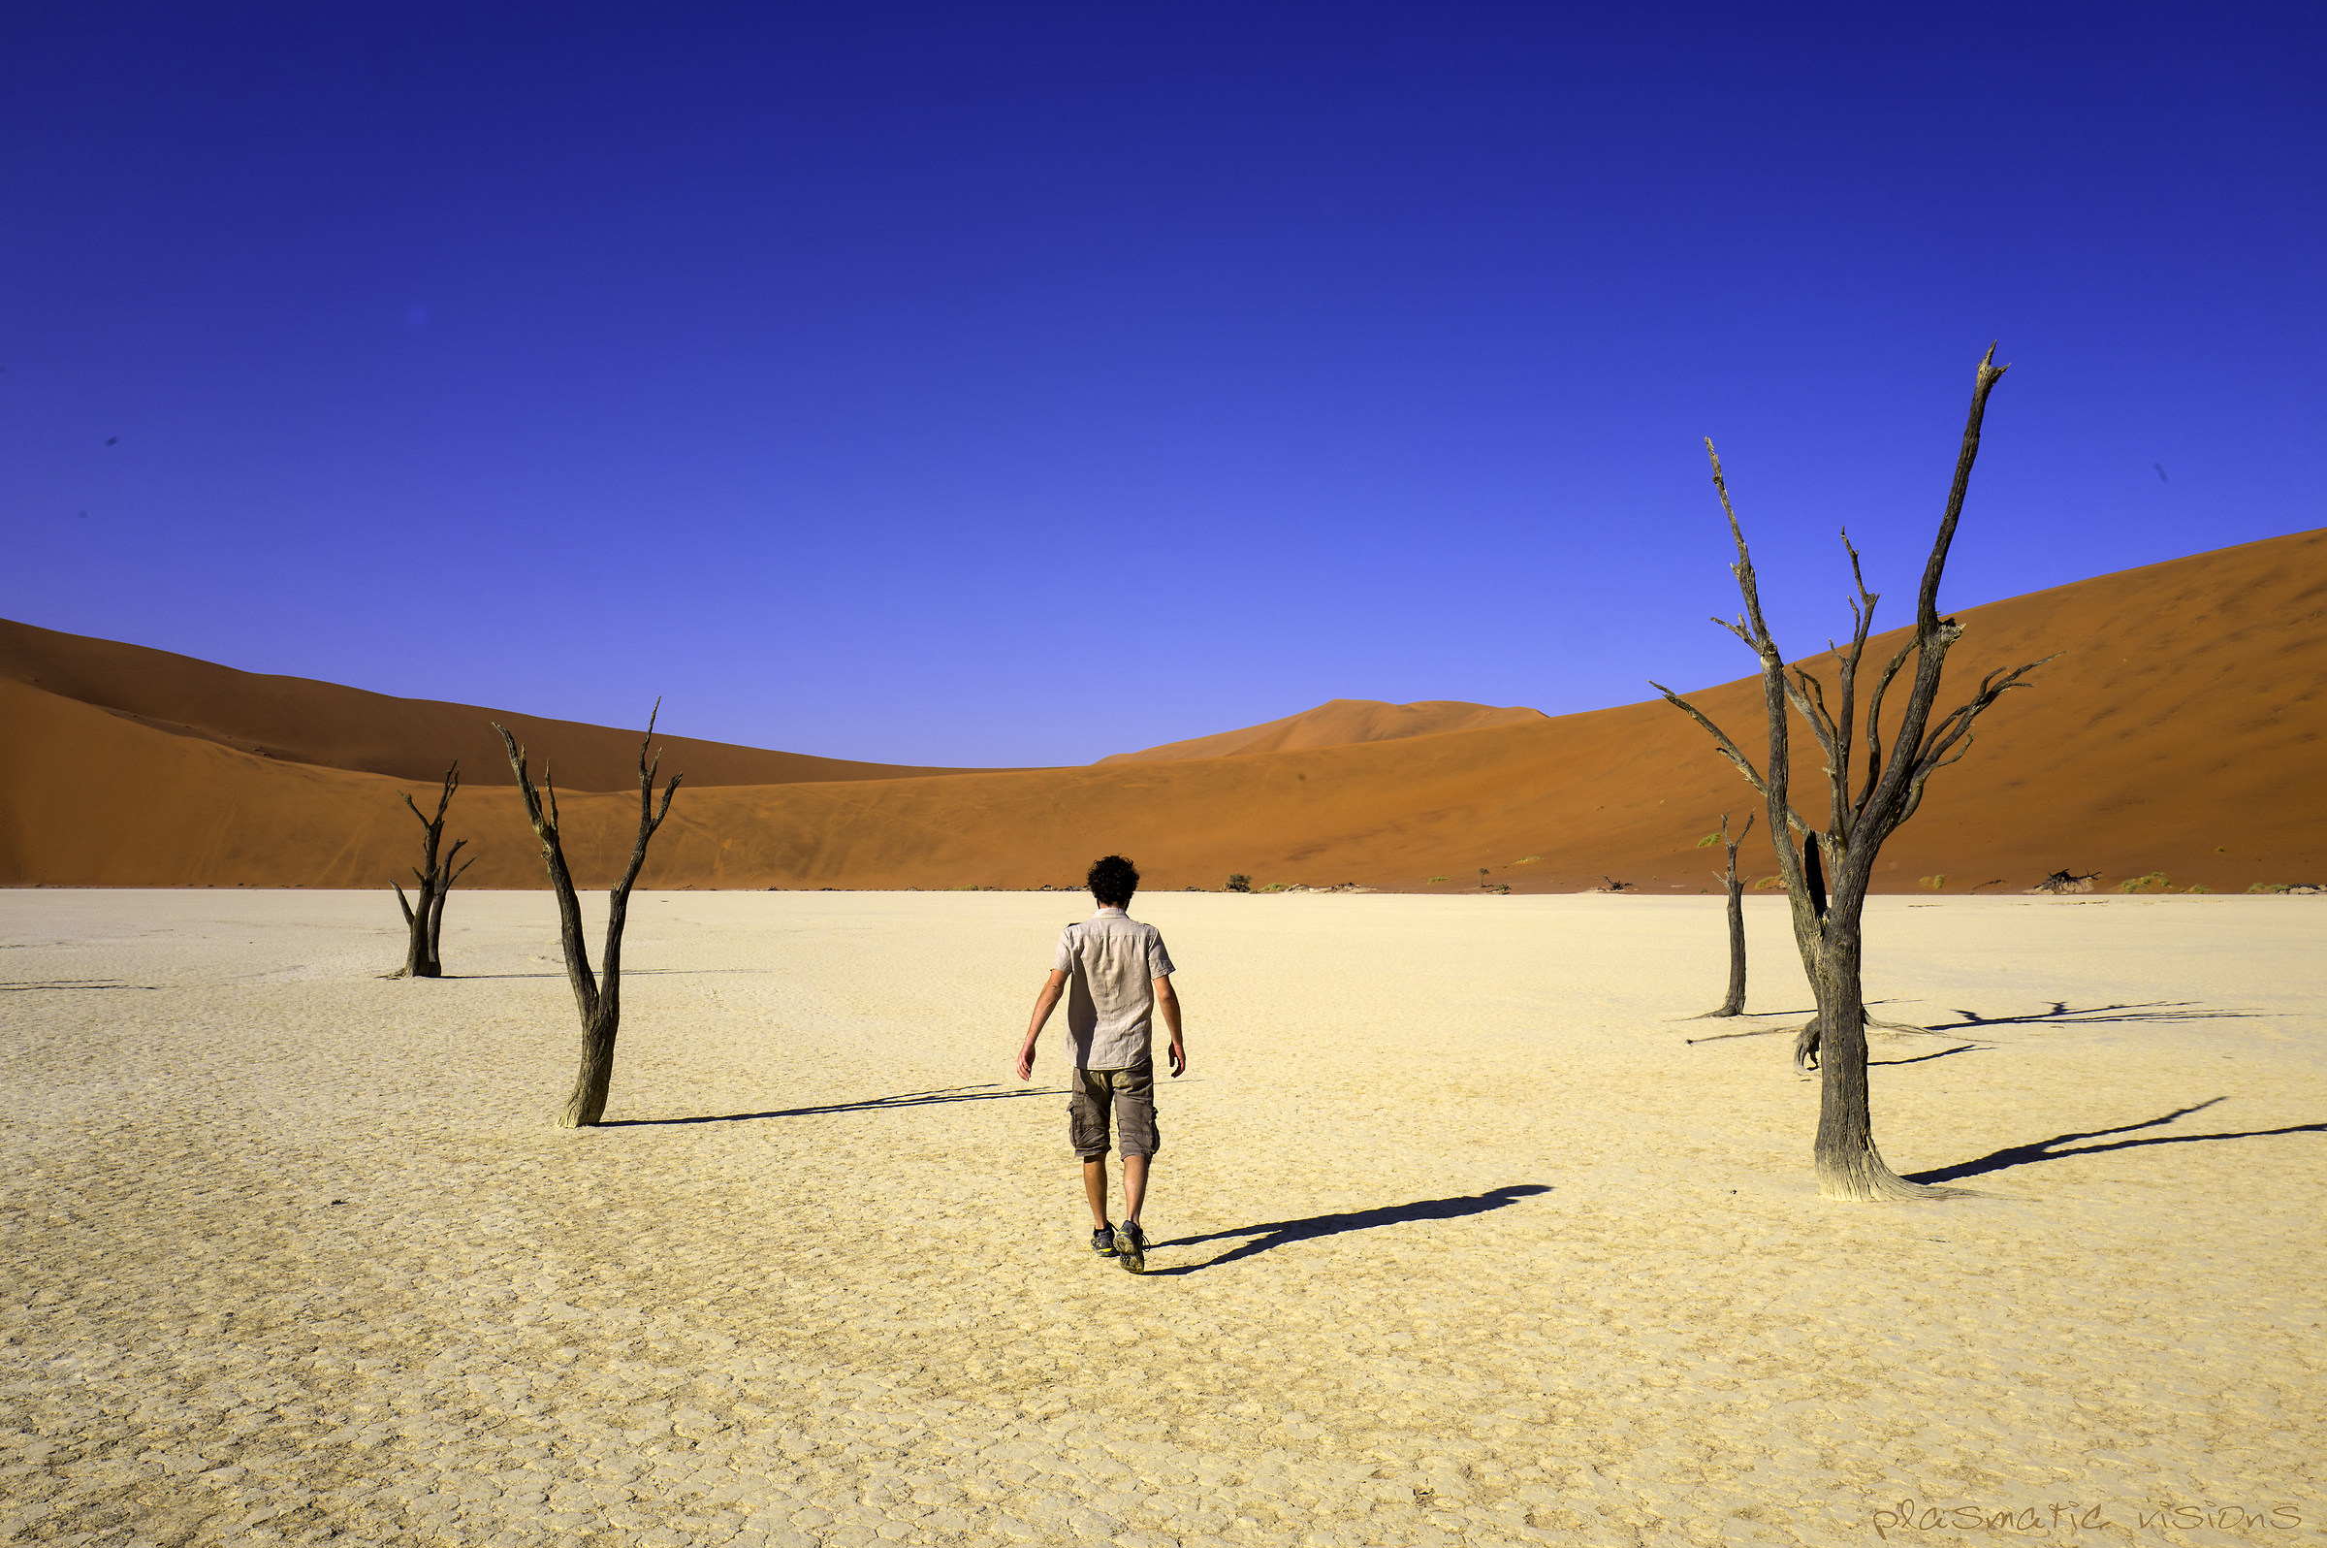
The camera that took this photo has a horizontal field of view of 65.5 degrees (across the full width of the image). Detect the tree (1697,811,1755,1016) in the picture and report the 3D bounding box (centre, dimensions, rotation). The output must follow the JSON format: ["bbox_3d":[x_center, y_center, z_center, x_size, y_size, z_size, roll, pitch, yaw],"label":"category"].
[{"bbox_3d":[6.970,1.706,22.339,0.720,2.500,0.620,0,-3,0],"label":"tree"}]

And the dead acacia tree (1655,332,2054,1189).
[{"bbox_3d":[3.500,0.061,9.362,2.050,4.300,1.750,0,-3,0],"label":"dead acacia tree"}]

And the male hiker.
[{"bbox_3d":[-0.275,1.240,7.812,0.730,1.770,0.620,0,-3,-2],"label":"male hiker"}]

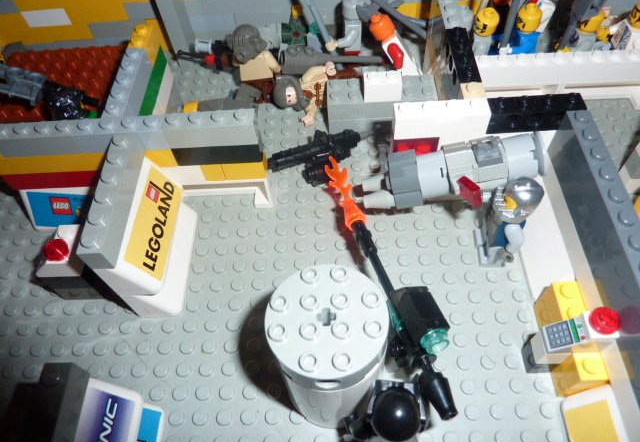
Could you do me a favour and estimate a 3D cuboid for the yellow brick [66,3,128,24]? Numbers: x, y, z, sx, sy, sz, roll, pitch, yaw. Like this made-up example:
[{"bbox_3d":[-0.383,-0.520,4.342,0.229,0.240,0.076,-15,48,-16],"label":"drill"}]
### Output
[{"bbox_3d":[-0.112,-0.107,0.235,0.032,0.010,0.008,-2,56,3],"label":"yellow brick"}]

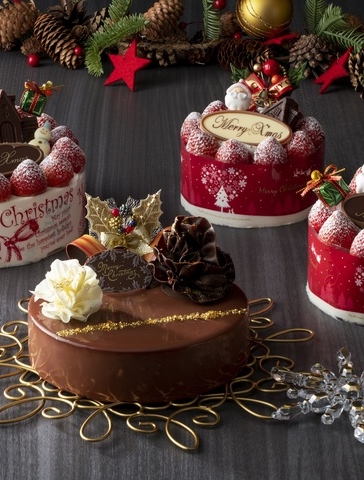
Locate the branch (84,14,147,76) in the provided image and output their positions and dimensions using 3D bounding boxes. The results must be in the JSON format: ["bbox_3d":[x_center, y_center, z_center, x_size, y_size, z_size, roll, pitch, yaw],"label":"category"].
[{"bbox_3d":[-0.069,-0.200,1.750,0.061,0.039,0.066,-1,26,0],"label":"branch"}]

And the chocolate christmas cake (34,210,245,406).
[{"bbox_3d":[-0.031,0.037,1.216,0.157,0.097,0.157,0,23,0],"label":"chocolate christmas cake"}]

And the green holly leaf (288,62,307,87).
[{"bbox_3d":[0.097,-0.140,1.433,0.018,0.021,0.012,-1,26,0],"label":"green holly leaf"}]

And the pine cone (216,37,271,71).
[{"bbox_3d":[0.068,-0.208,1.891,0.060,0.038,0.040,0,23,0],"label":"pine cone"}]

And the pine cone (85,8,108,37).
[{"bbox_3d":[-0.095,-0.254,1.977,0.040,0.037,0.038,0,23,0],"label":"pine cone"}]

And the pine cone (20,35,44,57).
[{"bbox_3d":[-0.156,-0.203,1.770,0.026,0.022,0.026,-1,26,0],"label":"pine cone"}]

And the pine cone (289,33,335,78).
[{"bbox_3d":[0.142,-0.203,1.868,0.051,0.046,0.050,0,23,0],"label":"pine cone"}]

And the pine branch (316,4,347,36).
[{"bbox_3d":[0.169,-0.248,1.919,0.036,0.038,0.036,0,23,0],"label":"pine branch"}]

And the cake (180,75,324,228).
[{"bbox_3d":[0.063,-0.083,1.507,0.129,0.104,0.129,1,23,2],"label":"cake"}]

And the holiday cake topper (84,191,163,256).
[{"bbox_3d":[-0.043,-0.012,1.234,0.056,0.047,0.022,0,23,0],"label":"holiday cake topper"}]

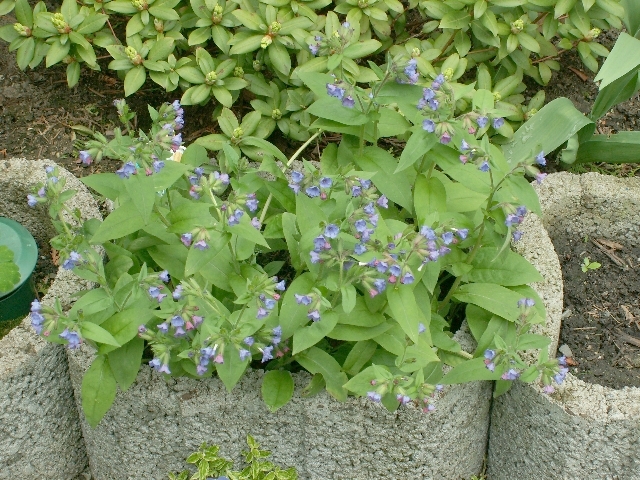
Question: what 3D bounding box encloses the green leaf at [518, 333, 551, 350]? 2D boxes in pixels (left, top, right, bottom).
[{"bbox_3d":[0.214,0.102,1.170,0.035,0.014,0.020,-4,29,-7],"label":"green leaf"}]

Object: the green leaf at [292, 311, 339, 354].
[{"bbox_3d":[-0.004,0.087,1.087,0.033,0.012,0.061,33,56,25],"label":"green leaf"}]

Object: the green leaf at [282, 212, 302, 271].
[{"bbox_3d":[-0.030,0.002,1.280,0.021,0.062,0.017,-6,20,8],"label":"green leaf"}]

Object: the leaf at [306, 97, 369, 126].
[{"bbox_3d":[0.022,-0.162,1.470,0.078,0.013,0.041,-5,55,0],"label":"leaf"}]

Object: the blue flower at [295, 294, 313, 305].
[{"bbox_3d":[-0.017,0.060,1.170,0.018,0.011,0.014,-3,29,-5],"label":"blue flower"}]

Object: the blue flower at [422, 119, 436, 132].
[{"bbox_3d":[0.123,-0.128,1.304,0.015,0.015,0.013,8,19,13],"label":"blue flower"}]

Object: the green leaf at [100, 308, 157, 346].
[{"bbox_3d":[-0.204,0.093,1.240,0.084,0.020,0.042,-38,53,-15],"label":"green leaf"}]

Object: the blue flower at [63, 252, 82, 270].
[{"bbox_3d":[-0.245,0.021,1.154,0.017,0.015,0.016,23,42,32],"label":"blue flower"}]

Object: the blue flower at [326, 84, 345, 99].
[{"bbox_3d":[0.018,-0.170,1.336,0.021,0.017,0.016,14,30,20],"label":"blue flower"}]

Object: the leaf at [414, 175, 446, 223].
[{"bbox_3d":[0.132,-0.050,1.390,0.040,0.016,0.062,-1,73,1],"label":"leaf"}]

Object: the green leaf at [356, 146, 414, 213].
[{"bbox_3d":[0.077,-0.072,1.378,0.046,0.020,0.105,-35,66,-18],"label":"green leaf"}]

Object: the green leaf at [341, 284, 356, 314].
[{"bbox_3d":[0.029,0.060,1.180,0.016,0.030,0.011,-3,18,1],"label":"green leaf"}]

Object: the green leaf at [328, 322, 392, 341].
[{"bbox_3d":[0.044,0.097,1.270,0.070,0.012,0.030,-14,53,-7],"label":"green leaf"}]

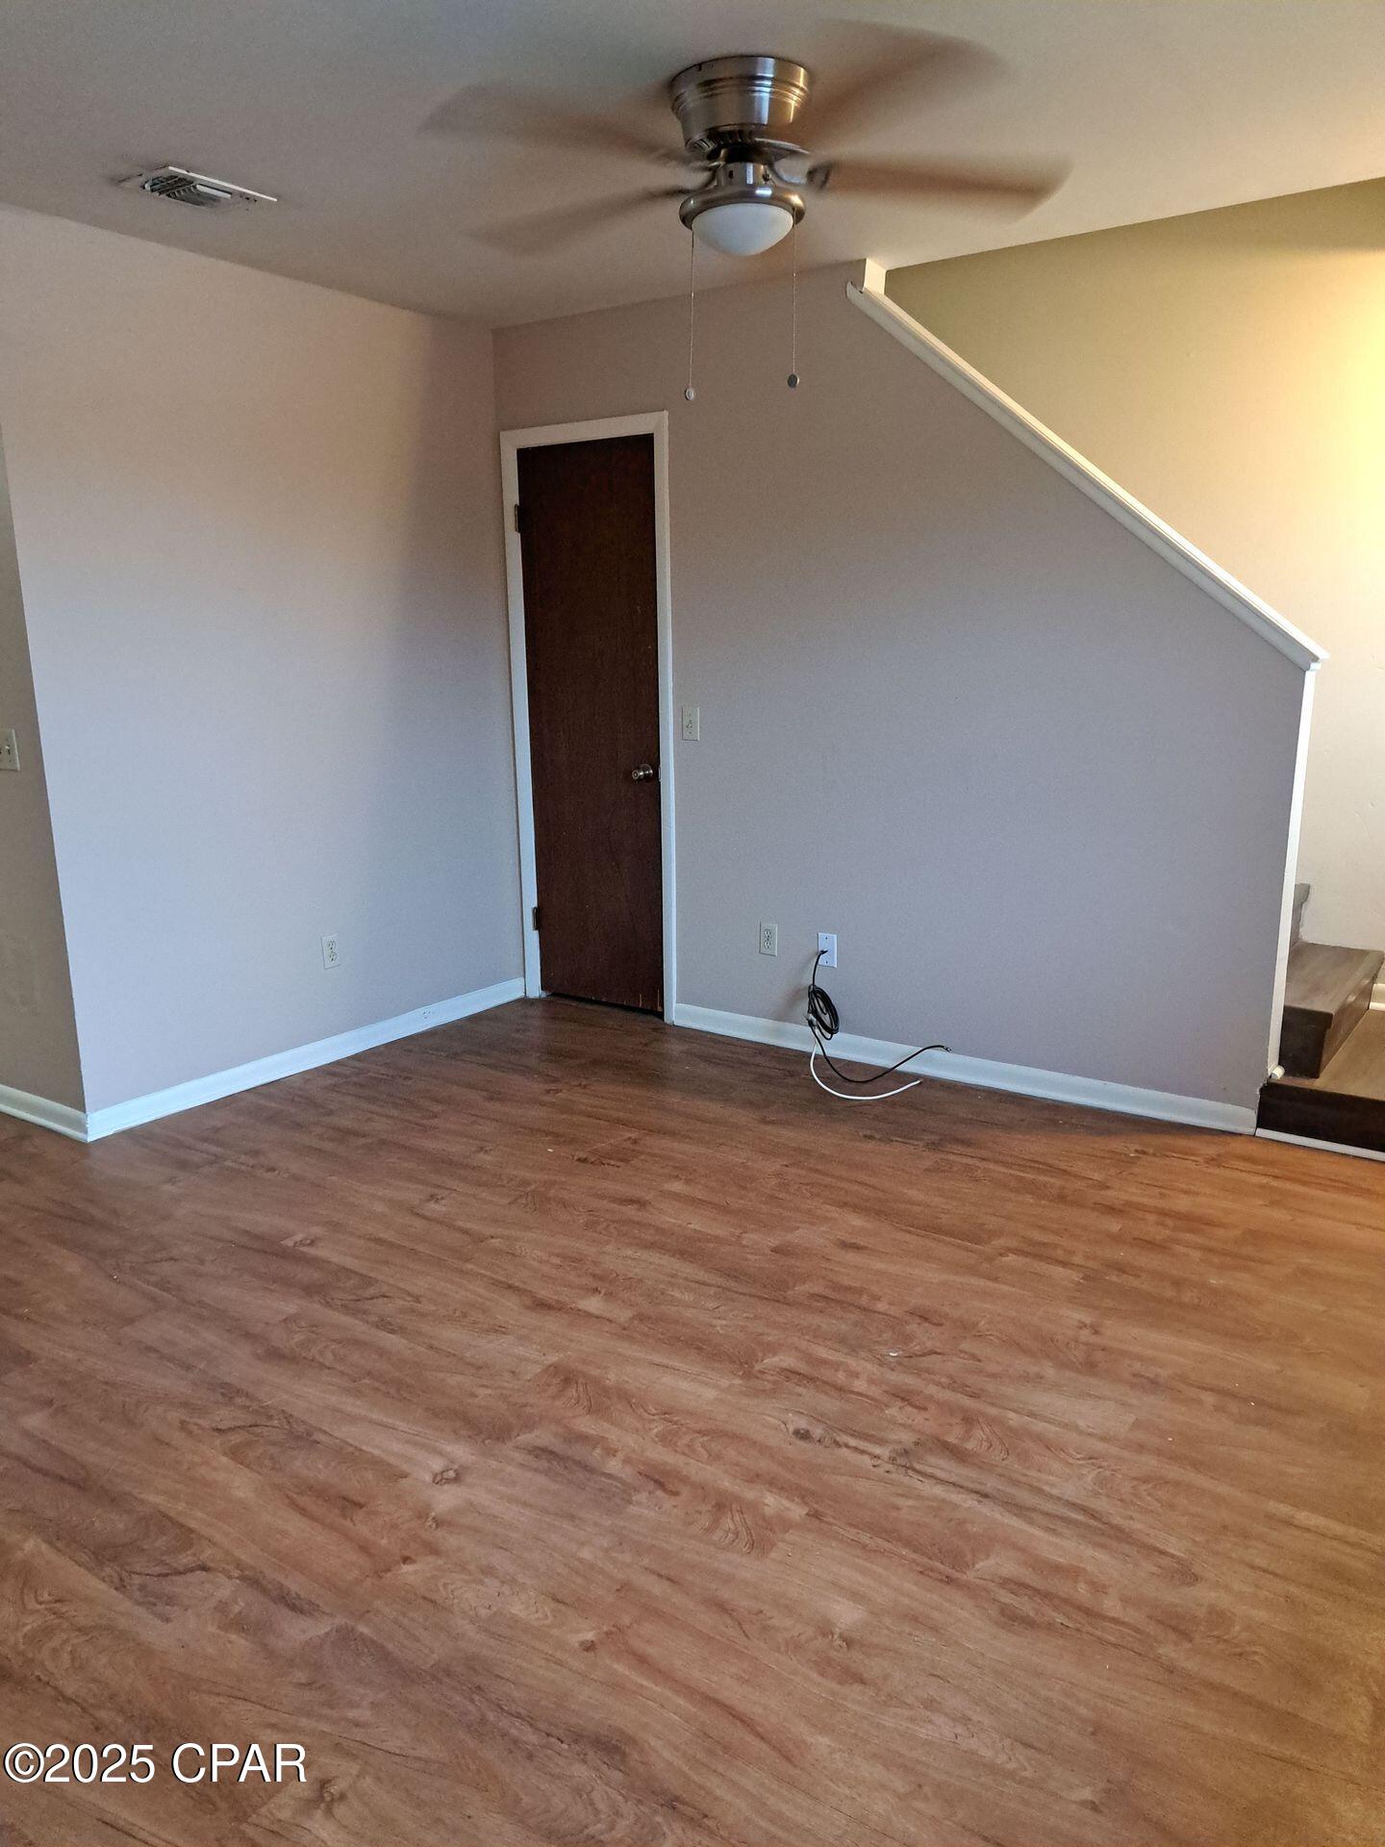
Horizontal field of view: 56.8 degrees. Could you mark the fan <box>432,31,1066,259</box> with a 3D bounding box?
[{"bbox_3d":[0.103,-1.522,2.594,1.290,0.310,1.290,-1,13,0],"label":"fan"}]

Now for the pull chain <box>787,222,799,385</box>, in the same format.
[{"bbox_3d":[0.206,-1.252,2.592,0.022,0.321,0.018,-1,13,0],"label":"pull chain"}]

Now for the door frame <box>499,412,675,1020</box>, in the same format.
[{"bbox_3d":[-0.342,-0.703,4.657,0.736,2.095,0.090,8,15,34],"label":"door frame"}]

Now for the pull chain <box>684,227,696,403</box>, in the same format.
[{"bbox_3d":[-0.001,-1.284,2.707,0.022,0.340,0.018,-1,13,0],"label":"pull chain"}]

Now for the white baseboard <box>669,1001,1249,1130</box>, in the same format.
[{"bbox_3d":[0.753,0.439,4.105,1.976,0.075,0.018,8,15,34],"label":"white baseboard"}]

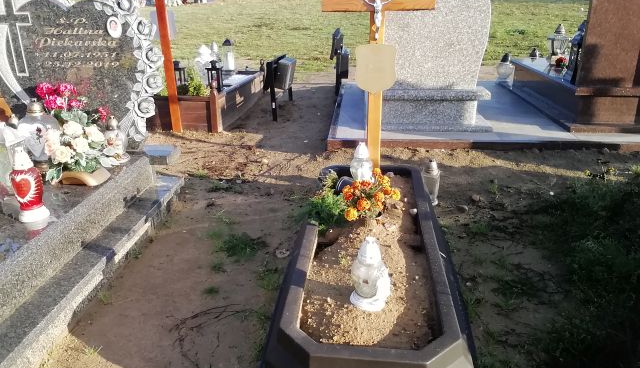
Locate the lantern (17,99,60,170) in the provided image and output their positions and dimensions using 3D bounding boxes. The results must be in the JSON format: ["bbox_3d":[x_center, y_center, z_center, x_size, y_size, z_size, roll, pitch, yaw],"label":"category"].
[{"bbox_3d":[-1.701,-0.290,3.091,0.235,0.418,0.200,1,21,4],"label":"lantern"}]

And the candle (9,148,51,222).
[{"bbox_3d":[-1.386,-0.005,2.447,0.145,0.348,0.145,-13,24,-29],"label":"candle"}]

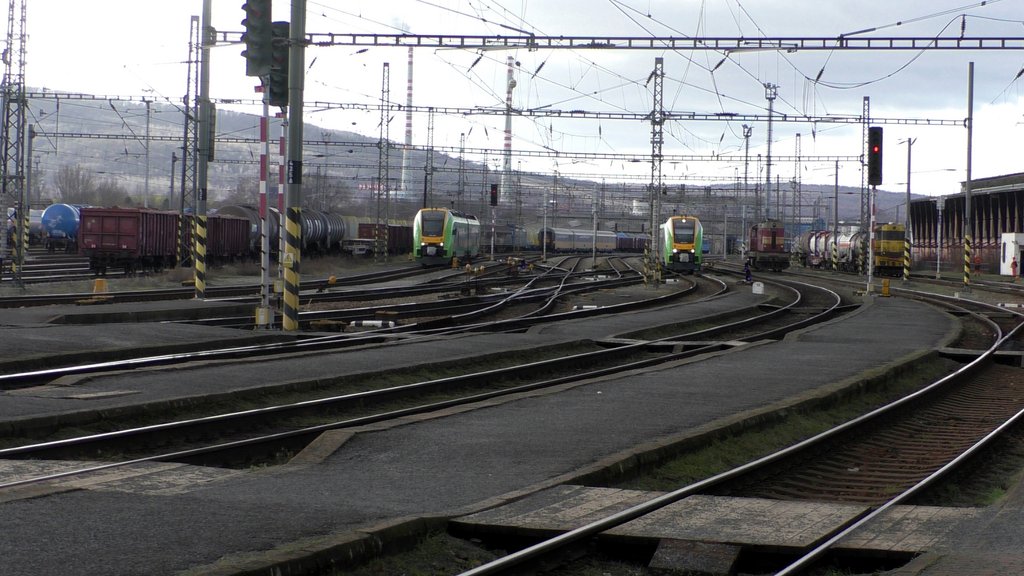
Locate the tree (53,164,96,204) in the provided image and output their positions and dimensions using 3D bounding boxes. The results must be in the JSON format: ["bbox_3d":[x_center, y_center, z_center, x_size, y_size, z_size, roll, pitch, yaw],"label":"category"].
[{"bbox_3d":[-46.879,-8.407,270.081,4.500,9.600,4.500,1,1,0],"label":"tree"}]

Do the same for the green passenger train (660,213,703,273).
[{"bbox_3d":[13.815,-3.491,207.818,2.880,4.200,43.700,1,1,3],"label":"green passenger train"}]

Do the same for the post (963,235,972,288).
[{"bbox_3d":[20.203,-1.184,112.000,0.230,2.260,0.230,1,1,14],"label":"post"}]

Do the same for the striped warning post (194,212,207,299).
[{"bbox_3d":[-8.450,-0.827,68.500,0.240,2.260,0.240,1,1,14],"label":"striped warning post"}]

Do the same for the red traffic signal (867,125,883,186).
[{"bbox_3d":[13.531,-4.895,94.000,0.490,2.160,0.350,1,1,9],"label":"red traffic signal"}]

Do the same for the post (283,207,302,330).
[{"bbox_3d":[-4.060,-0.351,46.600,0.240,2.270,0.240,1,1,14],"label":"post"}]

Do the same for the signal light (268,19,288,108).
[{"bbox_3d":[-5.801,-5.583,63.000,0.440,2.130,0.330,2,1,18],"label":"signal light"}]

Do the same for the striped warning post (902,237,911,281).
[{"bbox_3d":[21.247,-1.508,136.000,0.240,2.250,0.240,1,1,14],"label":"striped warning post"}]

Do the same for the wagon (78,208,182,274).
[{"bbox_3d":[-19.000,-2.306,126.700,2.950,3.250,13.800,1,1,1],"label":"wagon"}]

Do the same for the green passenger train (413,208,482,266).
[{"bbox_3d":[-4.801,-3.866,200.834,2.880,4.200,43.700,1,1,2],"label":"green passenger train"}]

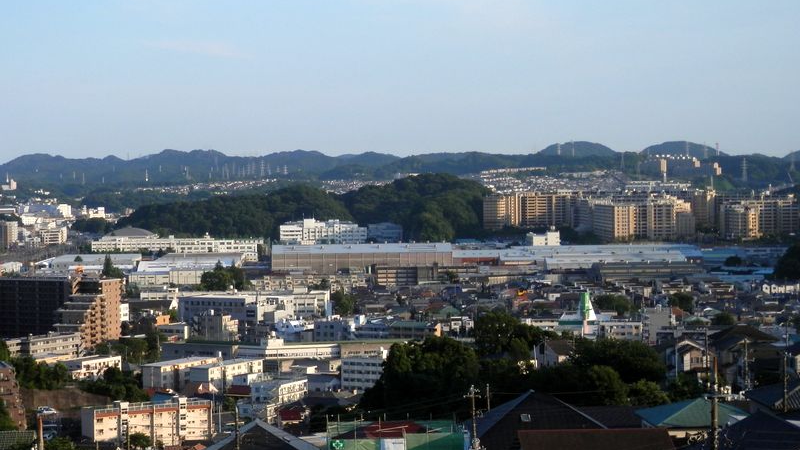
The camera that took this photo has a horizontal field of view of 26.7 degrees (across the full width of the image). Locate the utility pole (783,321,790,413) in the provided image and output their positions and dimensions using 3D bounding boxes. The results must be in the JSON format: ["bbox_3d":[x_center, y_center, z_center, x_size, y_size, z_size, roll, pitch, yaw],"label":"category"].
[{"bbox_3d":[35.575,14.380,155.433,0.800,11.000,0.600,0,2,-10],"label":"utility pole"}]

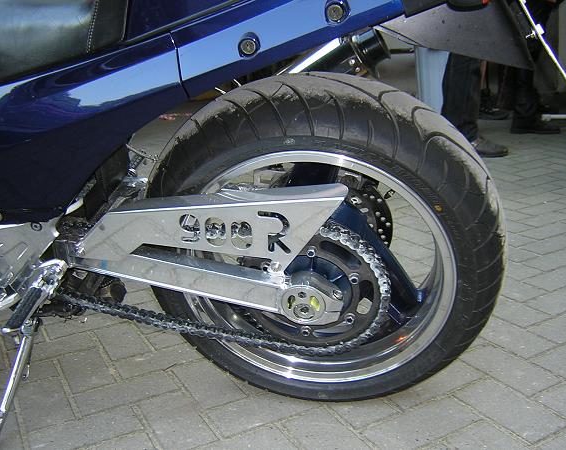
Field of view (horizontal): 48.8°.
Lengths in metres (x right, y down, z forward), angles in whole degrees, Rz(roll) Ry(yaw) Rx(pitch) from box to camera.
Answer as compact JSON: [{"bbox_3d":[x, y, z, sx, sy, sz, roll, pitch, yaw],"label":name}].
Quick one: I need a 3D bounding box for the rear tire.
[{"bbox_3d":[0.061,0.048,1.087,0.628,0.628,0.180,0,31,11],"label":"rear tire"}]

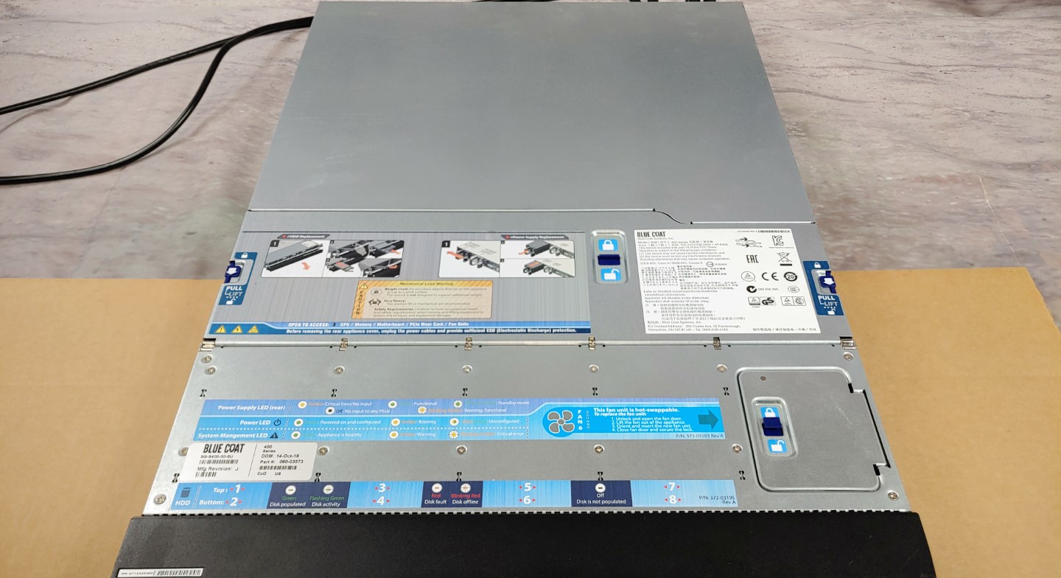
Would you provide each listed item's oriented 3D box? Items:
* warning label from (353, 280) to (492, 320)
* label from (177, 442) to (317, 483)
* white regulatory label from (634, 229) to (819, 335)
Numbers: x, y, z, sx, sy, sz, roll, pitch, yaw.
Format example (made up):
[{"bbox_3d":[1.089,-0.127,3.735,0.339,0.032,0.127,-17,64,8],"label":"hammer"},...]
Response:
[{"bbox_3d":[-0.074,0.007,0.553,0.095,0.001,0.034,0,49,1],"label":"warning label"},{"bbox_3d":[-0.166,0.102,0.471,0.076,0.001,0.025,0,49,1],"label":"label"},{"bbox_3d":[0.136,-0.007,0.564,0.116,0.001,0.098,0,49,1],"label":"white regulatory label"}]

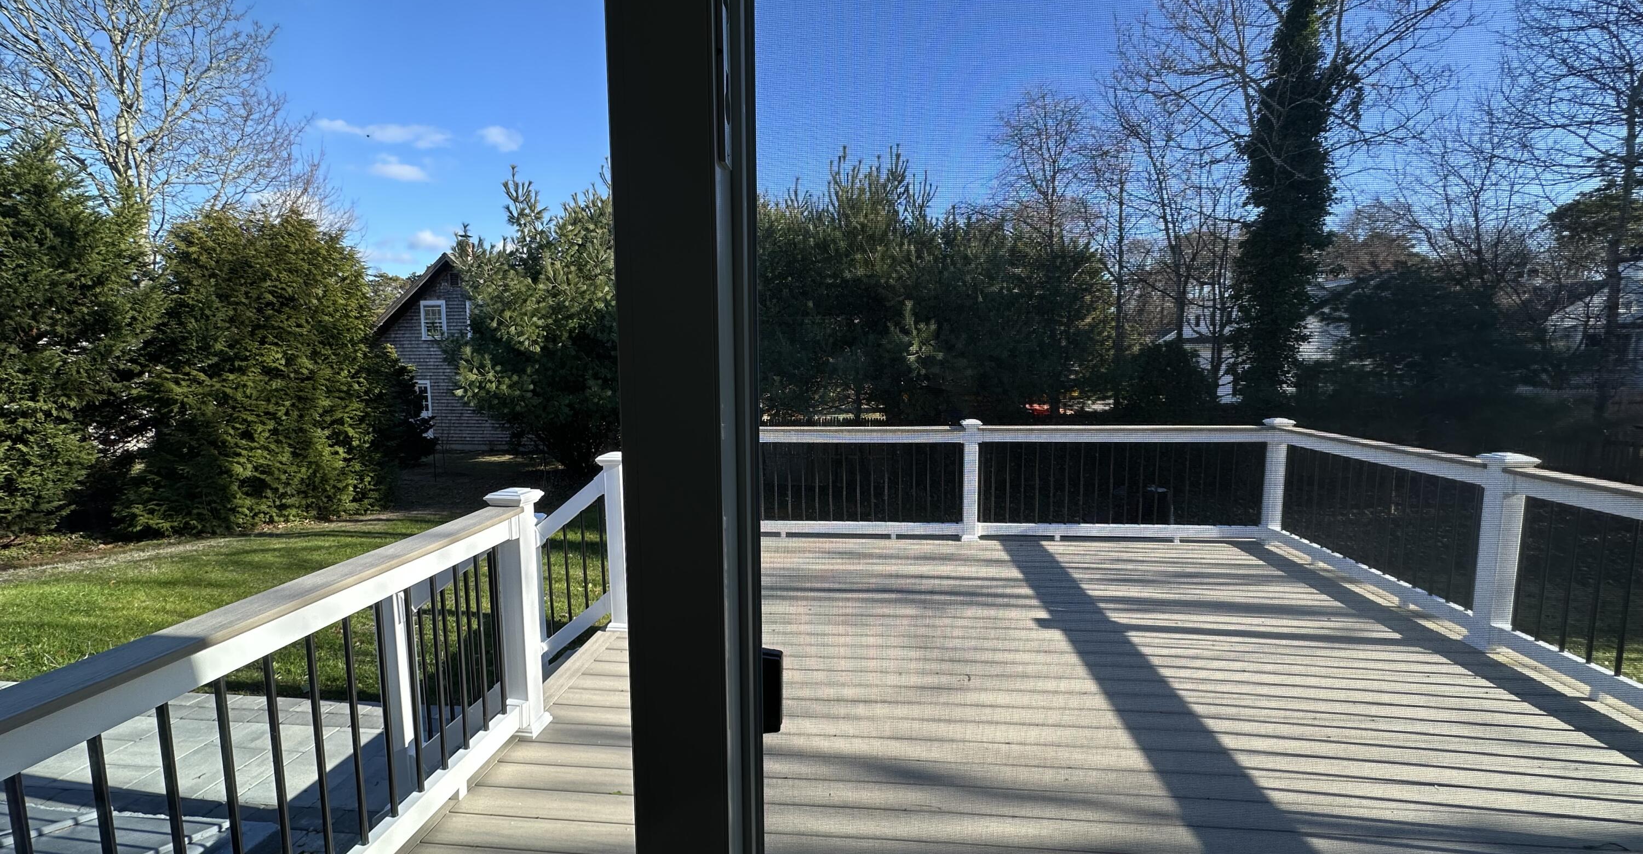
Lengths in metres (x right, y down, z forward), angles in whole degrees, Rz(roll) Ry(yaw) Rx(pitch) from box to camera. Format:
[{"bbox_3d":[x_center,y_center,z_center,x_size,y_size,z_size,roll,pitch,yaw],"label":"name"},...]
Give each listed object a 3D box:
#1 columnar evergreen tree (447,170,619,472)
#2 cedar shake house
[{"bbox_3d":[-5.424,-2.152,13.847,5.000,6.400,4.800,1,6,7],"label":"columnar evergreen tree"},{"bbox_3d":[-12.626,-3.182,27.697,7.800,7.300,8.500,1,6,7],"label":"cedar shake house"}]

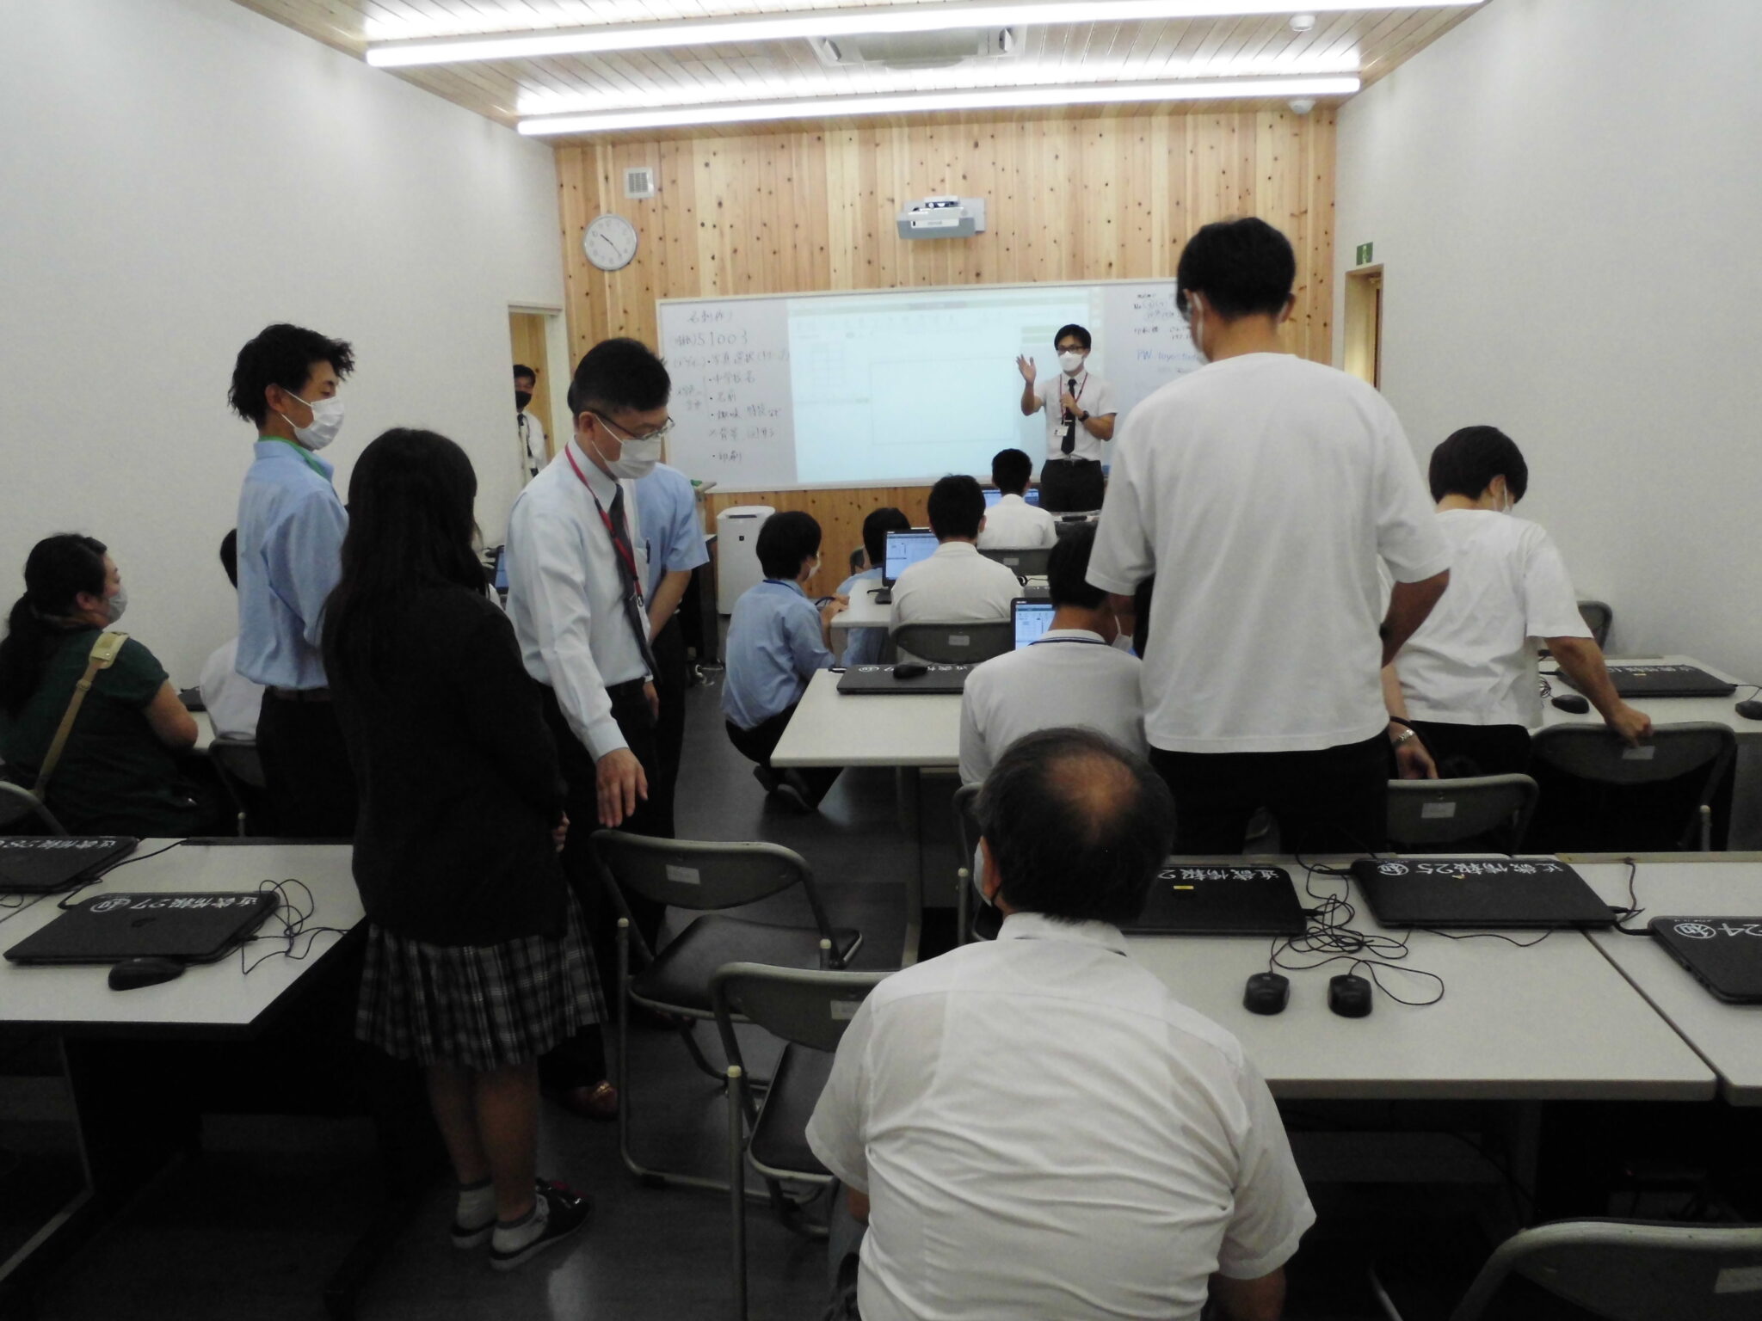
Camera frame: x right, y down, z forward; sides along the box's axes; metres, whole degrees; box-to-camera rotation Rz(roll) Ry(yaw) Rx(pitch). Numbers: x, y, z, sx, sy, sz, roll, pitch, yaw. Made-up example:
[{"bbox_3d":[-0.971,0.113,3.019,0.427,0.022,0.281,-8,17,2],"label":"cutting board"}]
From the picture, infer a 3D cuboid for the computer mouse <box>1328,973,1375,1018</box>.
[{"bbox_3d":[0.685,0.482,1.925,0.063,0.037,0.106,1,14,15],"label":"computer mouse"}]

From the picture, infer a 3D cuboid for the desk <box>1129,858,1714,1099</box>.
[{"bbox_3d":[0.730,0.798,2.186,0.800,0.705,0.750,-1,14,5],"label":"desk"}]

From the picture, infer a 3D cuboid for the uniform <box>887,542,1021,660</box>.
[{"bbox_3d":[0.257,-0.125,4.463,0.470,0.600,0.360,-1,14,5],"label":"uniform"}]

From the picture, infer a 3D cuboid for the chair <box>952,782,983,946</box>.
[{"bbox_3d":[0.415,0.576,3.075,0.460,0.760,0.470,-1,13,5],"label":"chair"}]

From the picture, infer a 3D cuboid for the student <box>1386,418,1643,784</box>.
[{"bbox_3d":[1.395,0.198,2.983,0.530,1.440,0.480,1,14,13],"label":"student"}]

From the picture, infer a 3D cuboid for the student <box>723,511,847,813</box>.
[{"bbox_3d":[-0.356,0.008,4.844,0.600,1.110,0.460,-11,16,-31],"label":"student"}]

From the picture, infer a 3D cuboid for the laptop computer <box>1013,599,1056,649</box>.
[{"bbox_3d":[0.561,-0.035,3.638,0.370,0.240,0.280,-1,13,5],"label":"laptop computer"}]

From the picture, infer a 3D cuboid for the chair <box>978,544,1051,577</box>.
[{"bbox_3d":[0.601,-0.164,6.036,0.460,0.770,0.480,-1,14,5],"label":"chair"}]

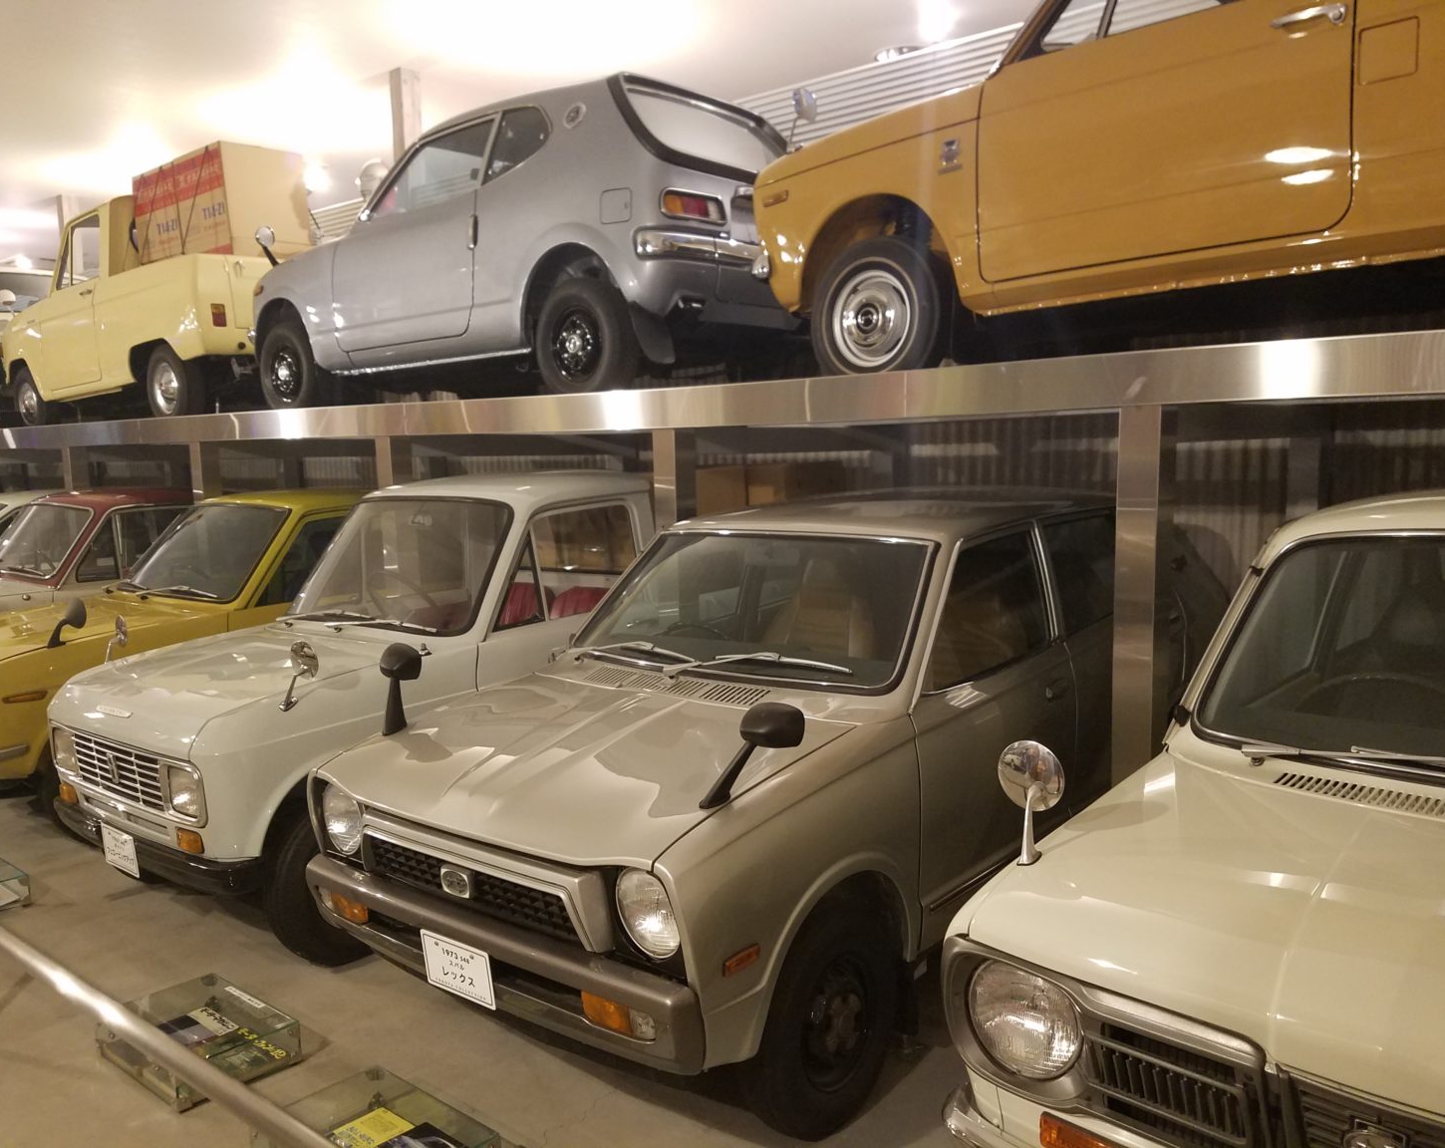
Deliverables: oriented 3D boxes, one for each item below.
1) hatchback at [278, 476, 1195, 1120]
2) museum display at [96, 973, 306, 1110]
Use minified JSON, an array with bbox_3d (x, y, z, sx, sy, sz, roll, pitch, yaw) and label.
[{"bbox_3d":[0.369,0.400,3.438,1.295,1.280,2.995,4,9,40],"label":"hatchback"},{"bbox_3d":[-1.254,1.115,2.754,0.393,0.097,0.290,4,8,38],"label":"museum display"}]

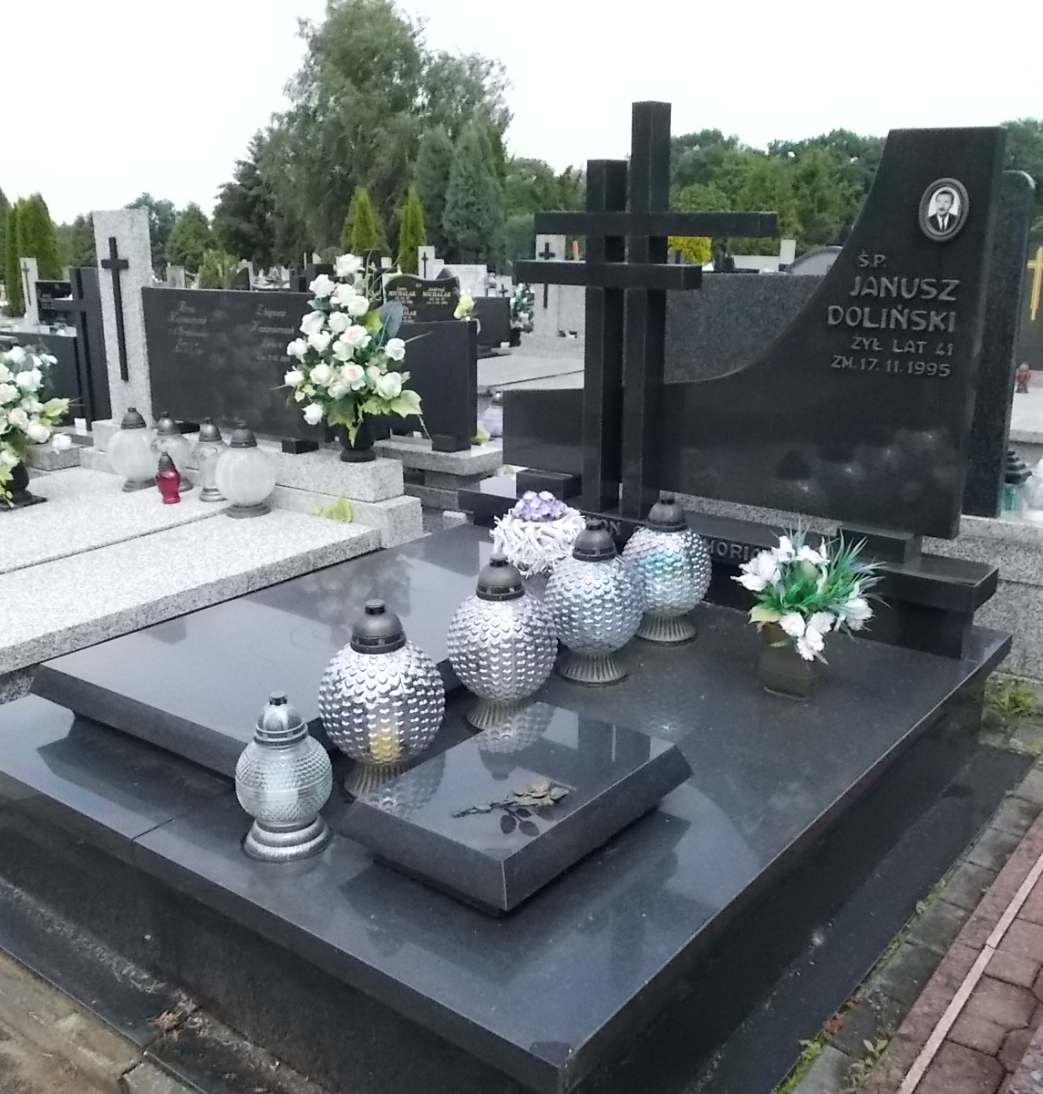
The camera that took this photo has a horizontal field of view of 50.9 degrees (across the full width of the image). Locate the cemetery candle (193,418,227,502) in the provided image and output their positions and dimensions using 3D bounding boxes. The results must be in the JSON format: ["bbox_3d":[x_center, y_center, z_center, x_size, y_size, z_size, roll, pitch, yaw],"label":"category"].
[{"bbox_3d":[-1.473,-0.408,5.127,0.152,0.380,0.152,10,18,33],"label":"cemetery candle"}]

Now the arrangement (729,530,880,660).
[{"bbox_3d":[0.734,0.136,2.854,0.360,0.330,0.300,12,19,36],"label":"arrangement"}]

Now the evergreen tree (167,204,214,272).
[{"bbox_3d":[-9.904,-8.718,32.620,1.442,2.888,1.442,12,19,36],"label":"evergreen tree"}]

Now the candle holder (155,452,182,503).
[{"bbox_3d":[-1.457,-0.291,4.537,0.102,0.199,0.102,11,20,36],"label":"candle holder"}]

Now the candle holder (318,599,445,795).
[{"bbox_3d":[-0.278,0.289,2.136,0.244,0.387,0.244,0,16,0],"label":"candle holder"}]

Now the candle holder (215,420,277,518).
[{"bbox_3d":[-1.003,-0.291,3.996,0.217,0.342,0.217,0,15,0],"label":"candle holder"}]

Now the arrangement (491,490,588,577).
[{"bbox_3d":[0.048,-0.044,3.029,0.270,0.250,0.270,0,15,0],"label":"arrangement"}]

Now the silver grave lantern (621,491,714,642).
[{"bbox_3d":[0.437,0.058,3.241,0.262,0.425,0.262,0,15,0],"label":"silver grave lantern"}]

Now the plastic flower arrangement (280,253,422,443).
[{"bbox_3d":[-0.636,-0.747,4.201,0.520,0.730,0.440,11,20,36],"label":"plastic flower arrangement"}]

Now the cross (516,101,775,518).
[{"bbox_3d":[0.330,-0.660,3.171,0.800,1.160,0.100,12,19,36],"label":"cross"}]

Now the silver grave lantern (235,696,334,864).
[{"bbox_3d":[-0.422,0.395,1.952,0.174,0.285,0.174,0,16,0],"label":"silver grave lantern"}]

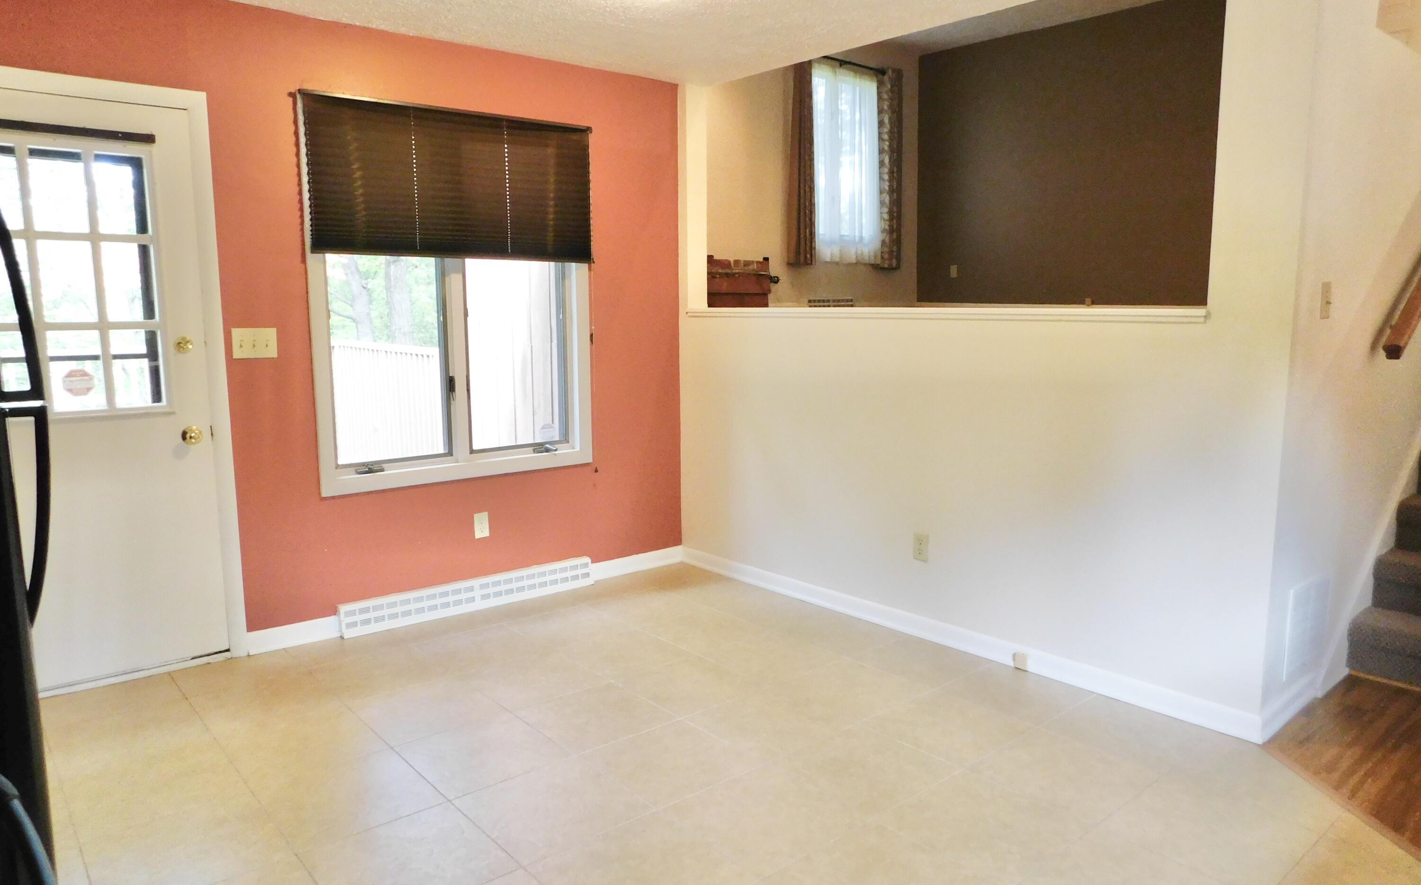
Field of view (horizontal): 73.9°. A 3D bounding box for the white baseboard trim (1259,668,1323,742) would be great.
[{"bbox_3d":[1.912,0.866,3.116,0.540,0.094,0.018,-7,11,-40],"label":"white baseboard trim"}]

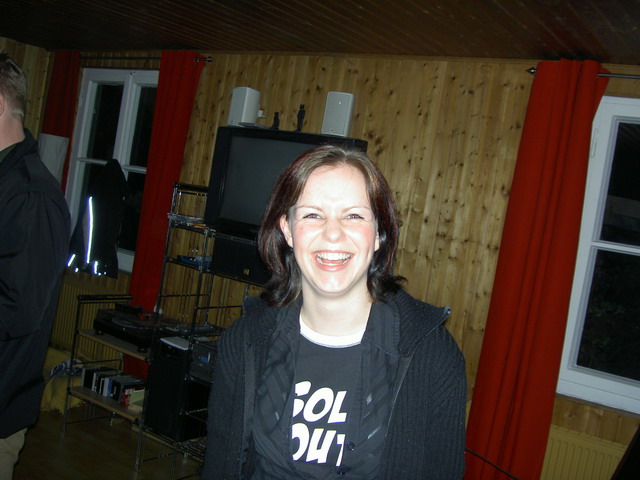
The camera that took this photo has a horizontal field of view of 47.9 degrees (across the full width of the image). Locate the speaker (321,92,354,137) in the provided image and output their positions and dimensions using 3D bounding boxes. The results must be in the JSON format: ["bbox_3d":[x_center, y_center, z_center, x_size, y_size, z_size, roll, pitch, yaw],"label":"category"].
[{"bbox_3d":[0.086,-0.566,3.270,0.106,0.190,0.095,10,4,15],"label":"speaker"}]

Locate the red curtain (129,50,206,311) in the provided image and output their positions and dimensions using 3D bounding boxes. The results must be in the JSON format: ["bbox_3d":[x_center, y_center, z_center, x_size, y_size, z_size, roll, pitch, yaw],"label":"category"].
[{"bbox_3d":[-1.027,-0.114,4.588,0.300,2.174,0.120,12,4,35],"label":"red curtain"}]

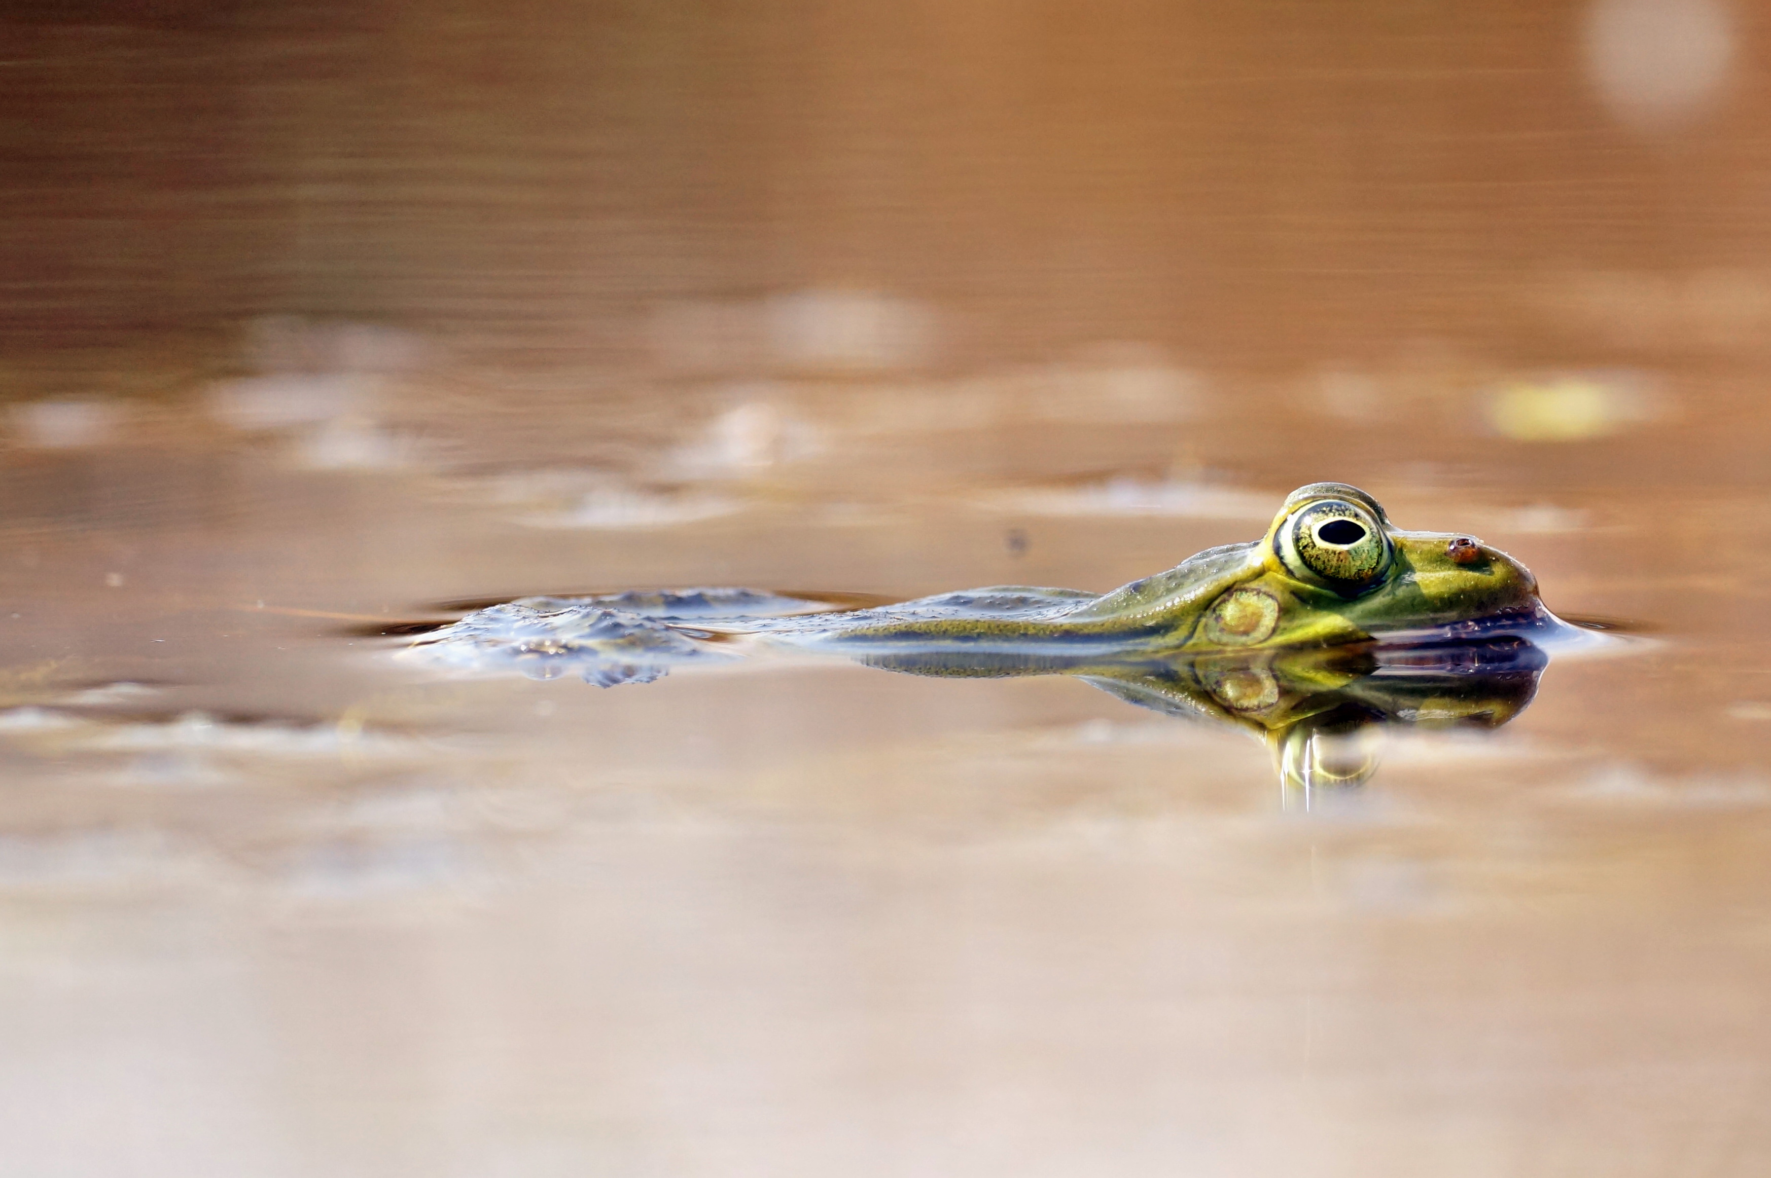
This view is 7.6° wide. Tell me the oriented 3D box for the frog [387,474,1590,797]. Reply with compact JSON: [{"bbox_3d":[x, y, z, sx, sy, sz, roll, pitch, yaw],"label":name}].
[{"bbox_3d":[0.008,0.009,1.150,0.100,0.037,0.058,1,7,9],"label":"frog"}]

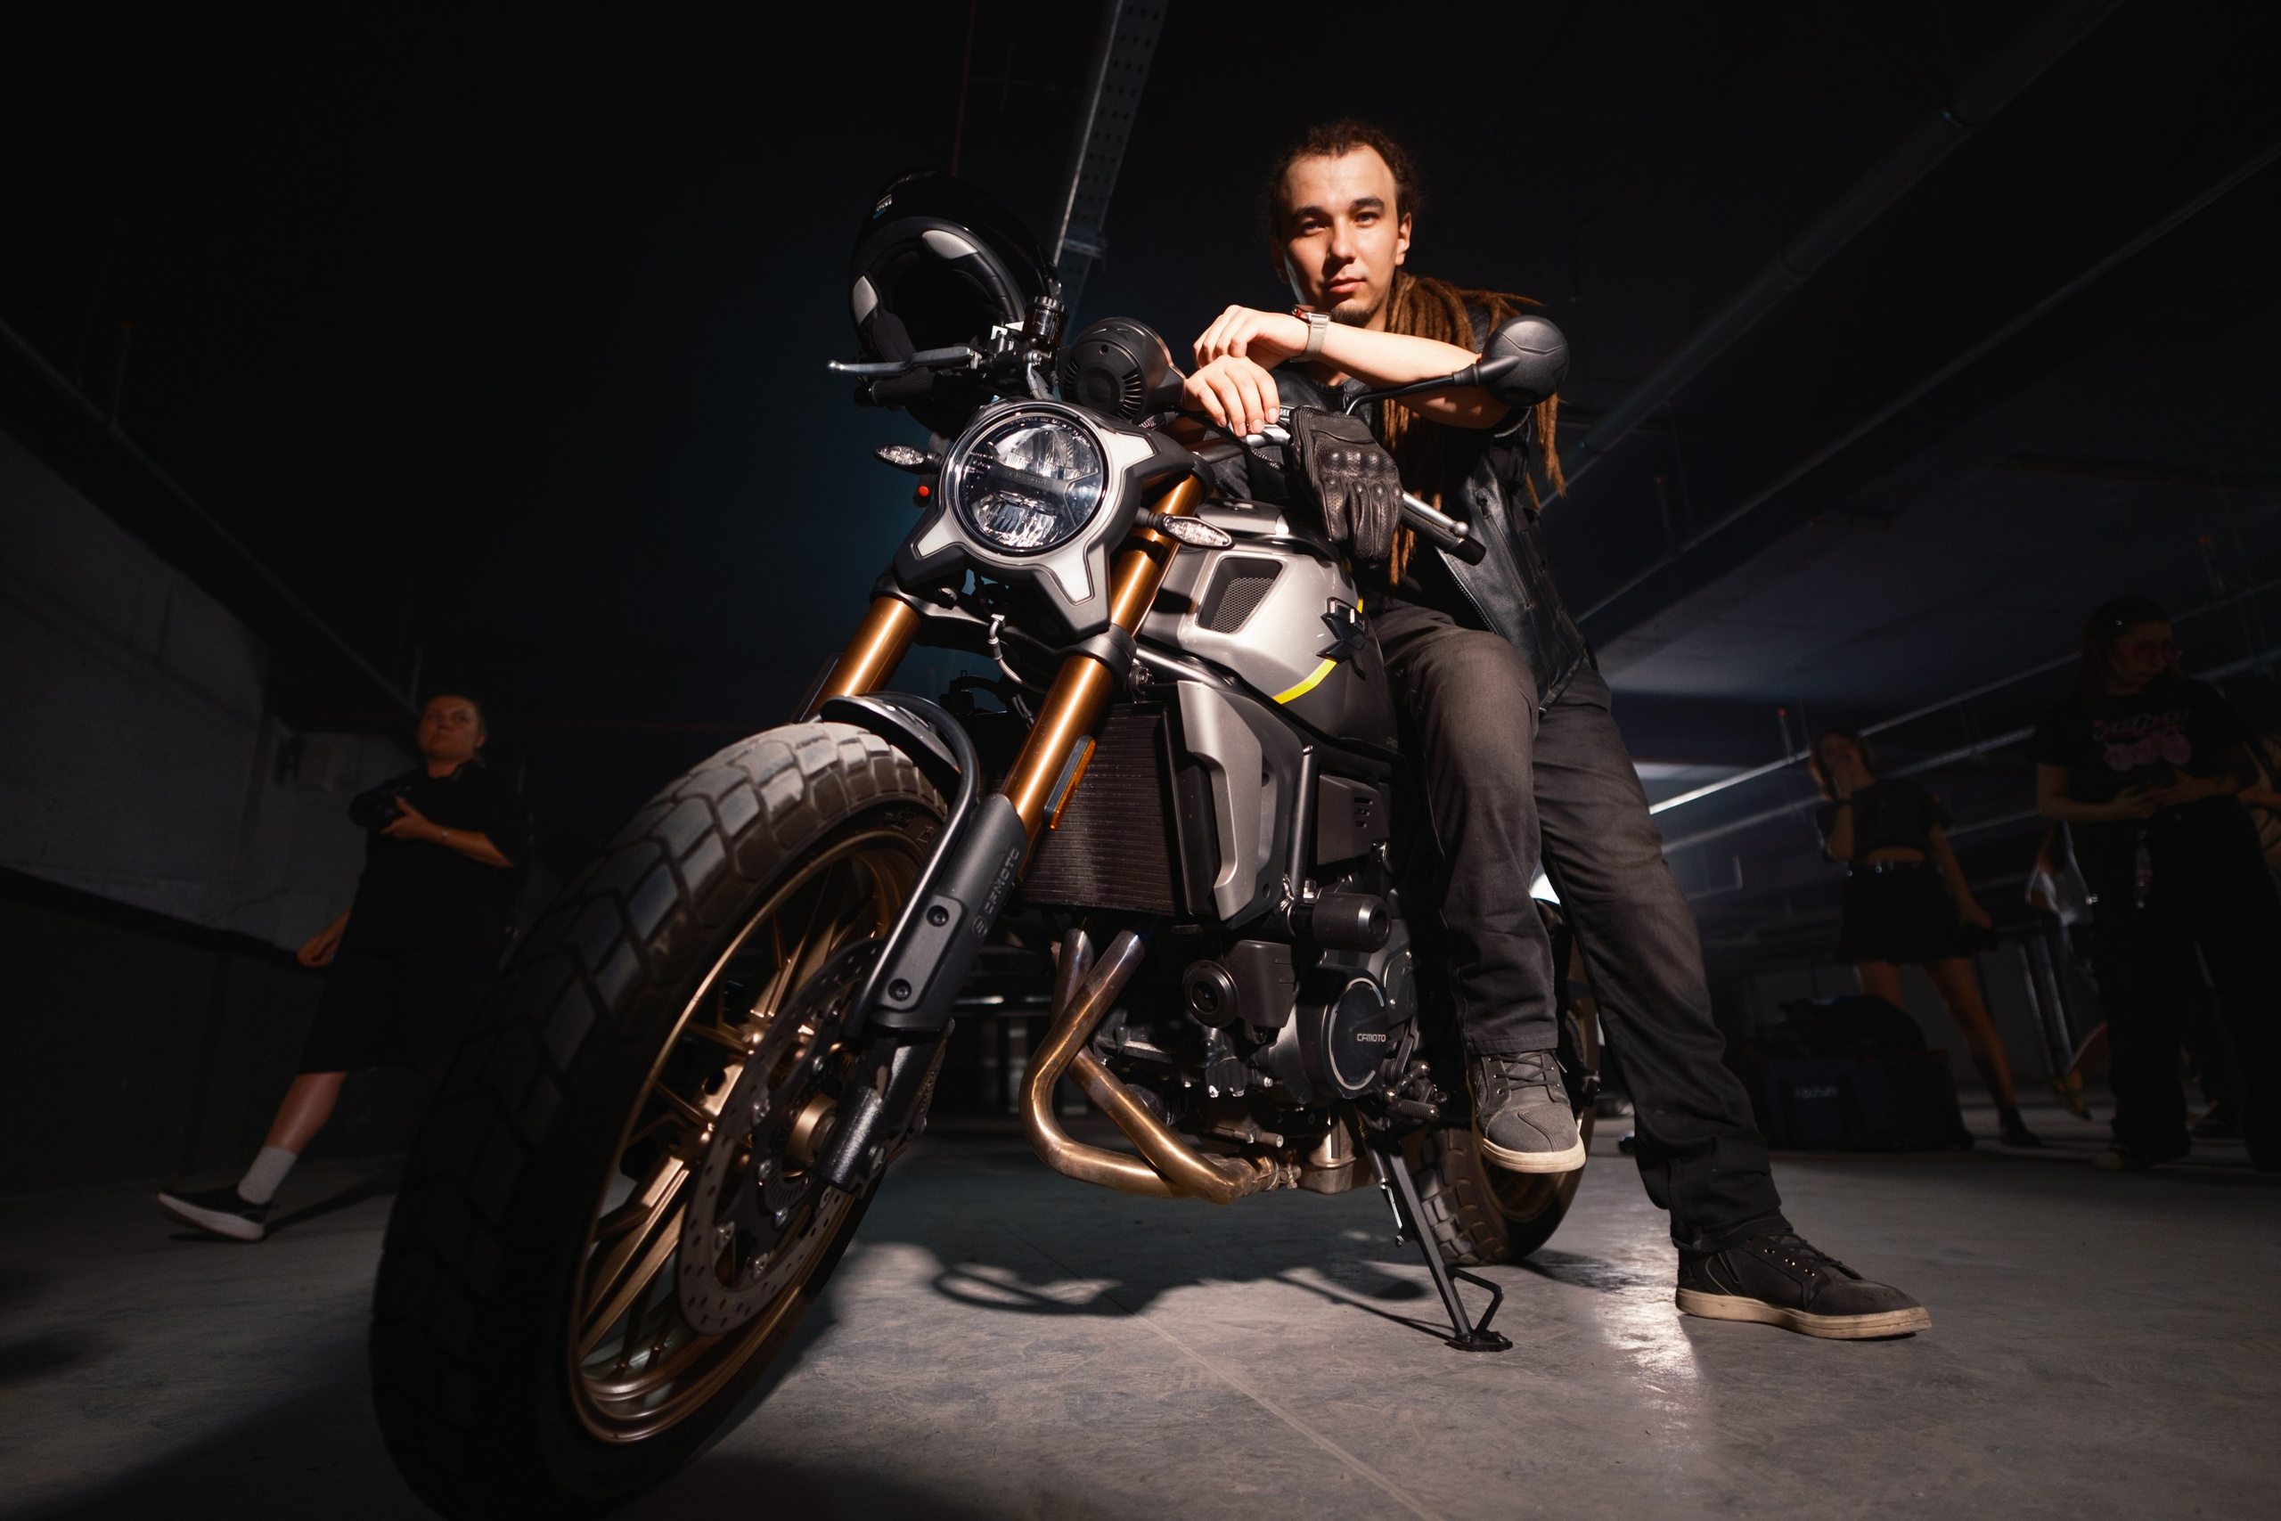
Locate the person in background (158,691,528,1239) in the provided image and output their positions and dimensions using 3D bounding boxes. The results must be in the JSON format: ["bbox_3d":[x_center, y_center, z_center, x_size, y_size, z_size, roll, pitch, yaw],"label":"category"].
[{"bbox_3d":[-2.366,0.567,3.573,0.720,1.670,0.620,-5,-17,9],"label":"person in background"}]

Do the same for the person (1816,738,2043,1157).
[{"bbox_3d":[3.056,0.662,4.529,0.580,1.650,0.420,-12,-19,30],"label":"person"}]

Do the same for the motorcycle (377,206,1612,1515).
[{"bbox_3d":[0.206,0.031,1.544,0.802,1.389,2.056,-10,-17,40],"label":"motorcycle"}]

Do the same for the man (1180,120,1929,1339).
[{"bbox_3d":[0.501,-0.064,1.552,0.707,1.540,0.704,-6,-17,15],"label":"man"}]

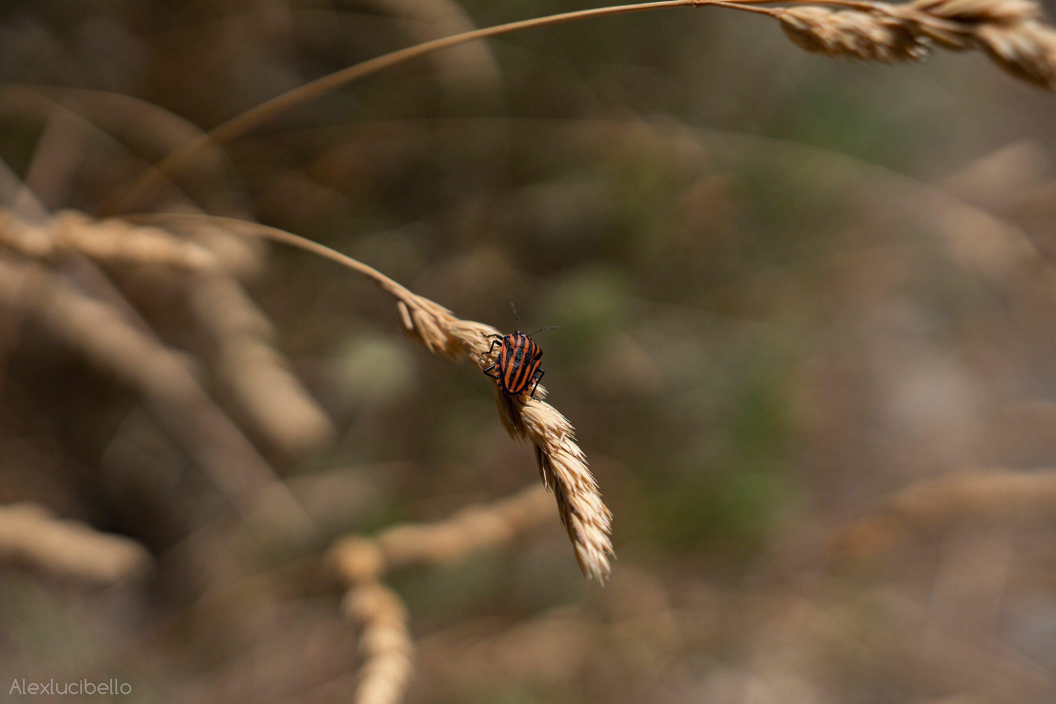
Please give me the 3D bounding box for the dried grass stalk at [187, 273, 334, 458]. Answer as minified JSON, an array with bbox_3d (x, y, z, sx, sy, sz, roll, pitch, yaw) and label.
[{"bbox_3d":[-0.056,0.002,0.310,0.010,0.042,0.010,-33,9,0],"label":"dried grass stalk"}]

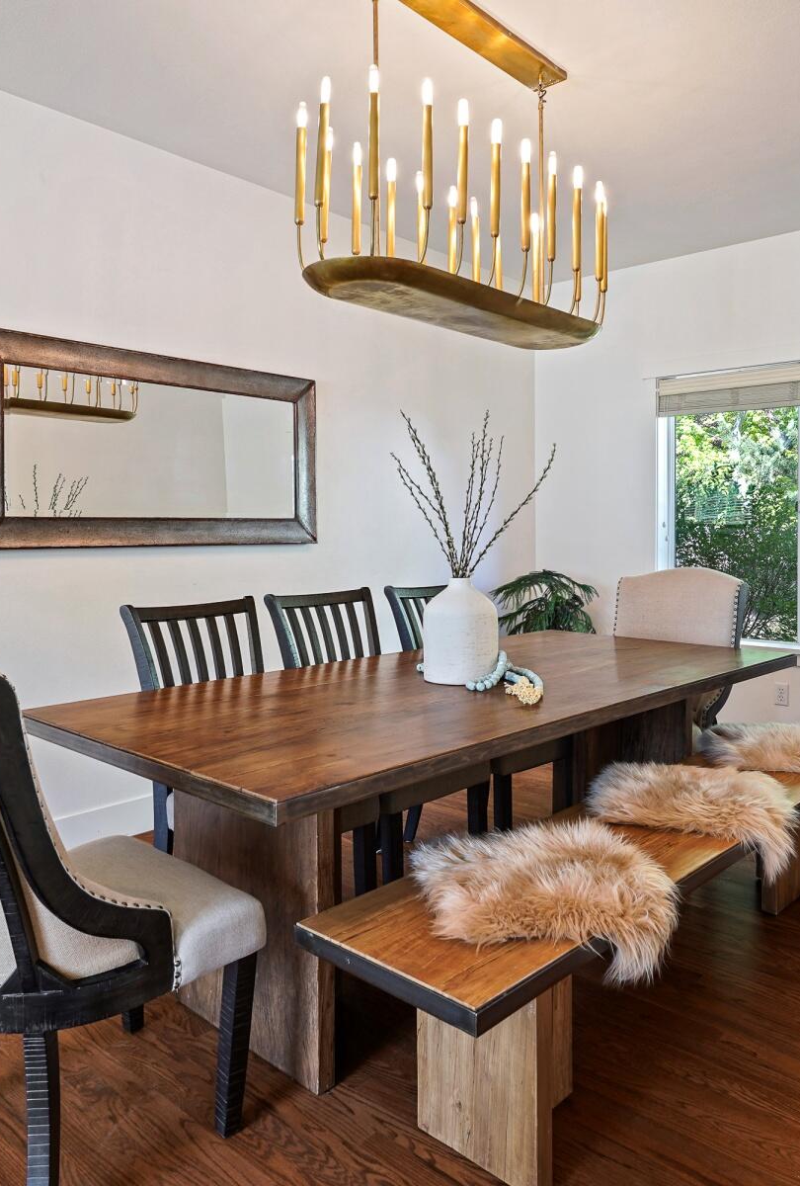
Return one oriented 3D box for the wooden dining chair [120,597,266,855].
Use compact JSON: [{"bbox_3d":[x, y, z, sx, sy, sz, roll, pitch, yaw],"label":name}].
[{"bbox_3d":[-0.457,0.538,2.521,0.610,0.995,0.510,3,5,44],"label":"wooden dining chair"}]

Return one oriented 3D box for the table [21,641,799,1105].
[{"bbox_3d":[0.263,0.645,2.651,1.054,0.760,2.441,3,5,44],"label":"table"}]

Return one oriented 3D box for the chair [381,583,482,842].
[{"bbox_3d":[0.279,0.483,3.365,0.620,1.000,0.510,3,5,44],"label":"chair"}]

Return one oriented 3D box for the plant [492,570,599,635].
[{"bbox_3d":[0.857,0.378,4.924,0.620,1.020,0.620,3,5,44],"label":"plant"}]

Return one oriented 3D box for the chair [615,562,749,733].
[{"bbox_3d":[1.115,0.434,3.587,0.580,1.060,0.680,3,5,44],"label":"chair"}]

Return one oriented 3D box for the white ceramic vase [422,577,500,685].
[{"bbox_3d":[0.187,0.108,2.625,0.240,0.315,0.240,0,3,0],"label":"white ceramic vase"}]

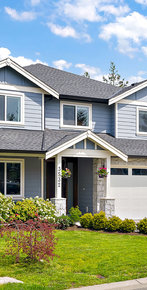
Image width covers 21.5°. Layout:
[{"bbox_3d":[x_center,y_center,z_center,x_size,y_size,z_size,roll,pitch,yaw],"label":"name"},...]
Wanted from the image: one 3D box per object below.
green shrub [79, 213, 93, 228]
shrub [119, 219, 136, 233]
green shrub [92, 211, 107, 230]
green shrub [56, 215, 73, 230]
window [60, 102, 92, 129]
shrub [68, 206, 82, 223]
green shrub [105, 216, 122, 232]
[{"bbox_3d":[0.463,2.860,14.550,0.550,0.600,0.550,0,-3,0],"label":"green shrub"},{"bbox_3d":[1.924,2.849,13.650,0.600,0.530,0.600,0,-3,0],"label":"shrub"},{"bbox_3d":[0.970,2.784,14.200,0.560,0.720,0.560,0,-3,0],"label":"green shrub"},{"bbox_3d":[-0.322,2.867,14.300,0.640,0.580,0.600,0,-3,0],"label":"green shrub"},{"bbox_3d":[0.165,-1.458,19.300,1.780,1.320,0.130,2,-4,-26],"label":"window"},{"bbox_3d":[0.081,2.822,15.700,0.560,0.660,0.540,0,-3,0],"label":"shrub"},{"bbox_3d":[1.511,3.002,14.600,0.680,0.600,0.660,0,-3,0],"label":"green shrub"}]

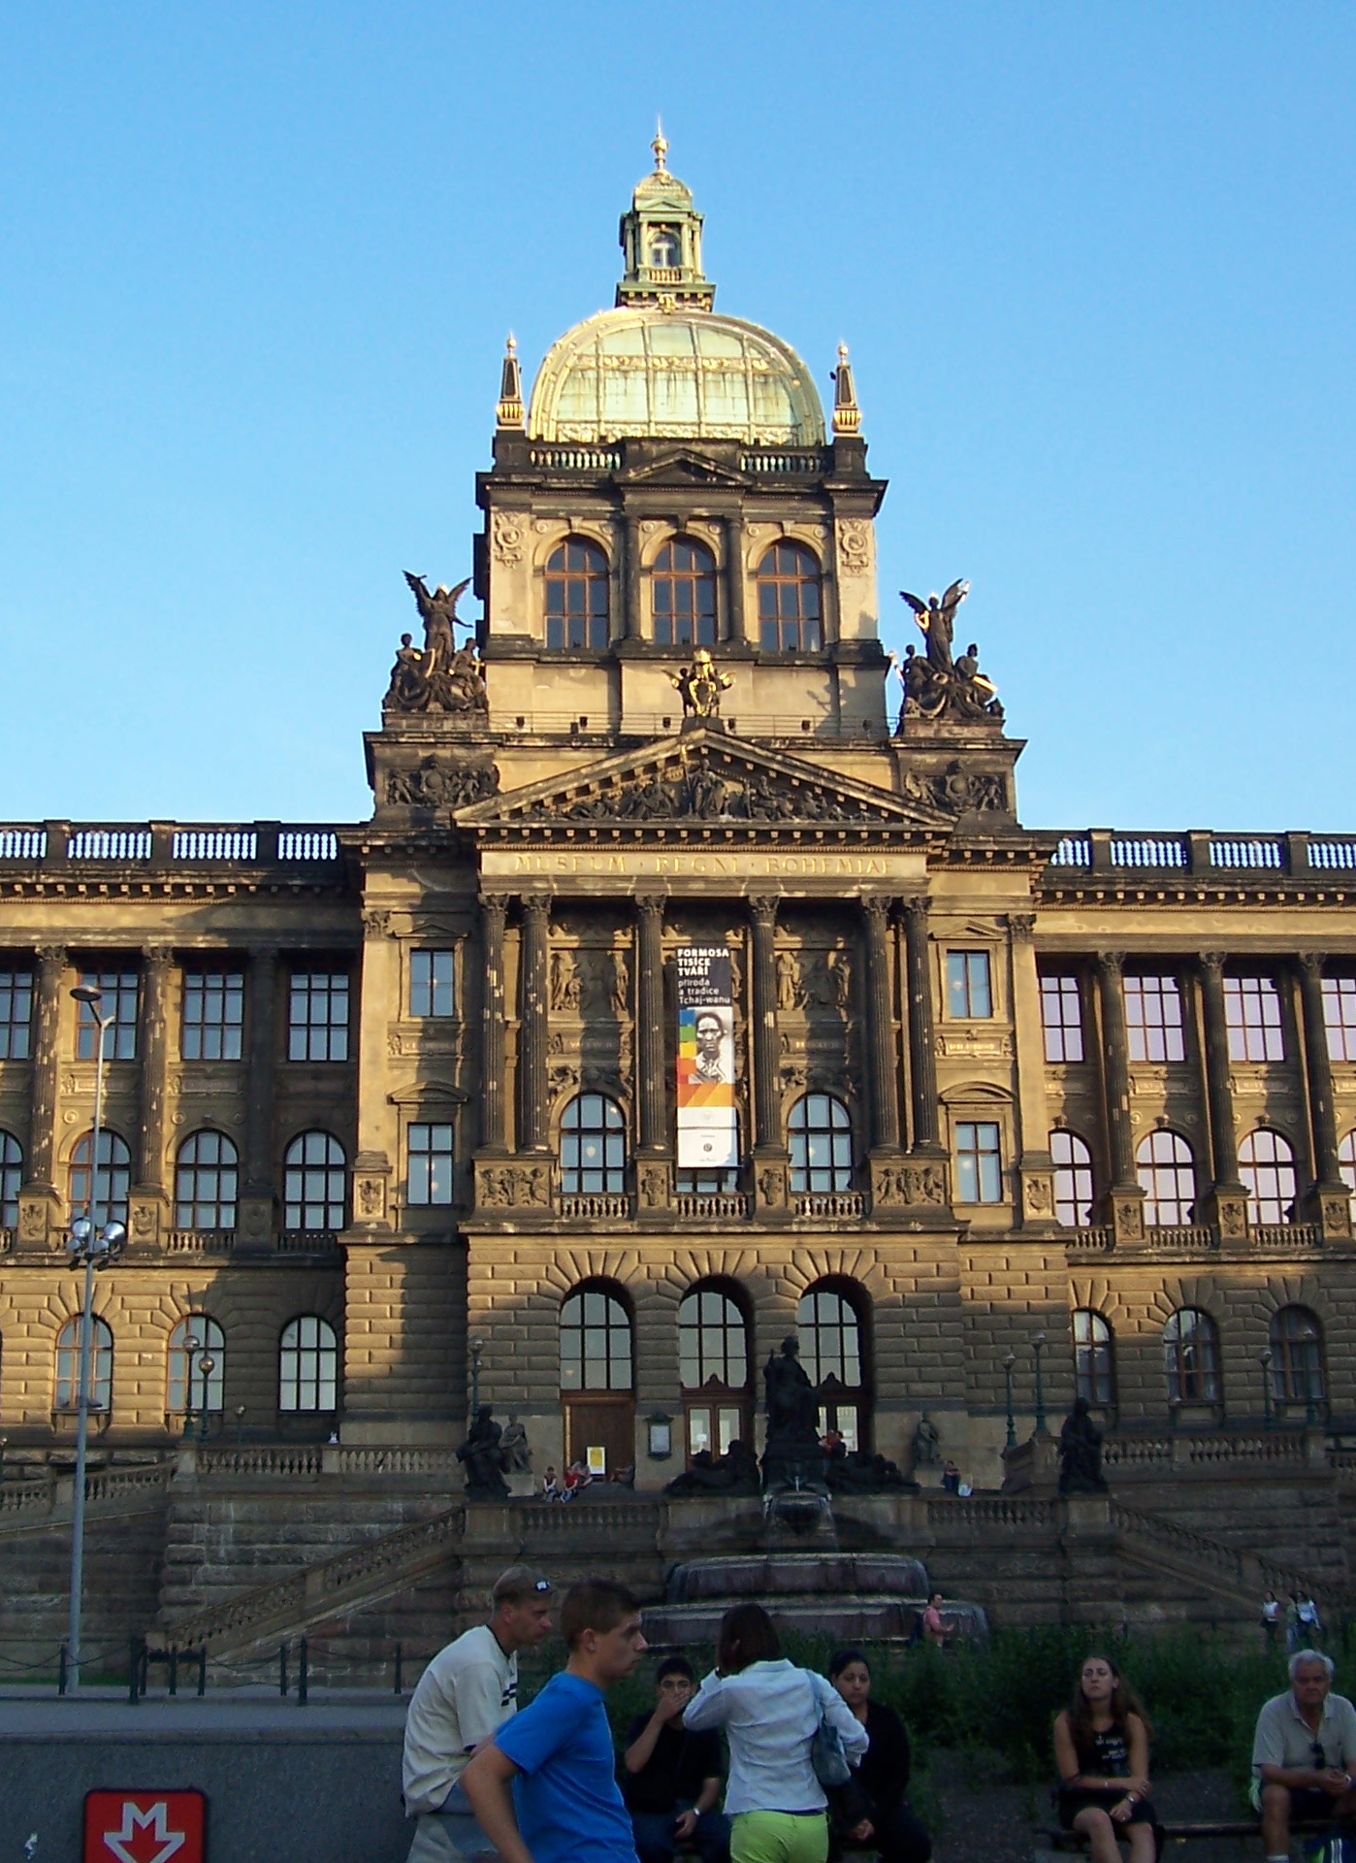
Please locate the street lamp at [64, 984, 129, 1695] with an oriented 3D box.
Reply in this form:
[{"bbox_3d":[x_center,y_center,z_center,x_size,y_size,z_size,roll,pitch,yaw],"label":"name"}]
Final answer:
[{"bbox_3d":[-11.263,7.556,46.842,1.300,13.569,1.400,-11,-19,31],"label":"street lamp"}]

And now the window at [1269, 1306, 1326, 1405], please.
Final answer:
[{"bbox_3d":[22.719,15.535,89.425,1.750,3.620,0.400,0,-15,-4],"label":"window"}]

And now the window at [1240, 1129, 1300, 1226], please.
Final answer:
[{"bbox_3d":[22.540,9.381,92.940,1.930,3.650,0.400,0,-15,-4],"label":"window"}]

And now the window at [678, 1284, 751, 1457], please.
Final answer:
[{"bbox_3d":[1.284,15.043,83.135,2.600,6.300,0.450,0,-16,-4],"label":"window"}]

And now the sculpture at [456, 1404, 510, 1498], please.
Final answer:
[{"bbox_3d":[-4.955,13.208,61.990,1.376,2.368,1.400,0,-16,-4],"label":"sculpture"}]

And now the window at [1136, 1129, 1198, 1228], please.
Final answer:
[{"bbox_3d":[18.907,9.537,94.142,2.284,3.782,0.350,0,-16,-4],"label":"window"}]

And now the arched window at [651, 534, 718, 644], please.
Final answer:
[{"bbox_3d":[0.199,-13.982,100.058,2.698,4.822,0.400,0,-16,-4],"label":"arched window"}]

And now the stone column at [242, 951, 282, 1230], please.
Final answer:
[{"bbox_3d":[-15.408,5.599,90.246,1.200,10.300,1.200,0,-16,-4],"label":"stone column"}]

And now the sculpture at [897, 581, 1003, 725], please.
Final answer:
[{"bbox_3d":[10.547,-10.901,96.108,4.000,6.100,2.700,0,-15,-4],"label":"sculpture"}]

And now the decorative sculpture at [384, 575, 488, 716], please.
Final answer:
[{"bbox_3d":[-8.961,-10.801,91.662,3.650,4.700,2.800,0,-15,-4],"label":"decorative sculpture"}]

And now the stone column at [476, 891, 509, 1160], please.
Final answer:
[{"bbox_3d":[-6.493,3.232,85.487,1.085,9.226,1.100,0,-16,-4],"label":"stone column"}]

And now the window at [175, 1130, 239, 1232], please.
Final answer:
[{"bbox_3d":[-18.167,9.640,94.242,2.390,4.117,0.350,0,-15,-4],"label":"window"}]

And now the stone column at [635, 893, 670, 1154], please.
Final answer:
[{"bbox_3d":[-0.855,3.177,85.891,1.115,9.413,1.120,0,-16,-4],"label":"stone column"}]

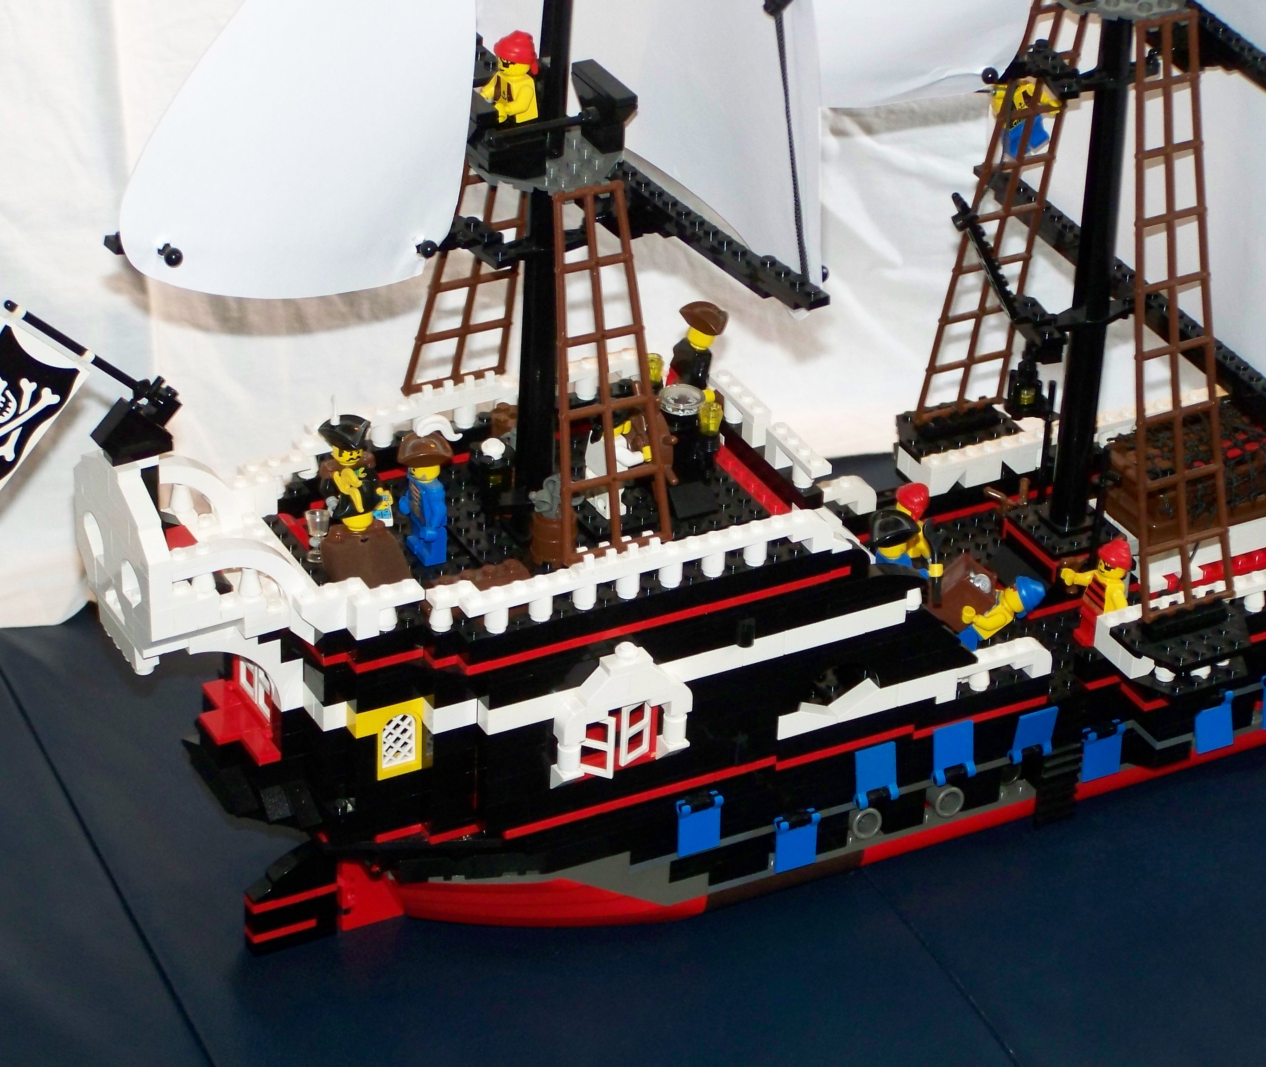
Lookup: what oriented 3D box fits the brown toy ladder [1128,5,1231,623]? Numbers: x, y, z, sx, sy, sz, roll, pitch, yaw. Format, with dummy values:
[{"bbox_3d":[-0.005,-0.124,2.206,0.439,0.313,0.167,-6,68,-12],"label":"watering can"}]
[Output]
[{"bbox_3d":[0.189,-0.074,1.423,0.041,0.217,0.004,-14,21,-25],"label":"brown toy ladder"}]

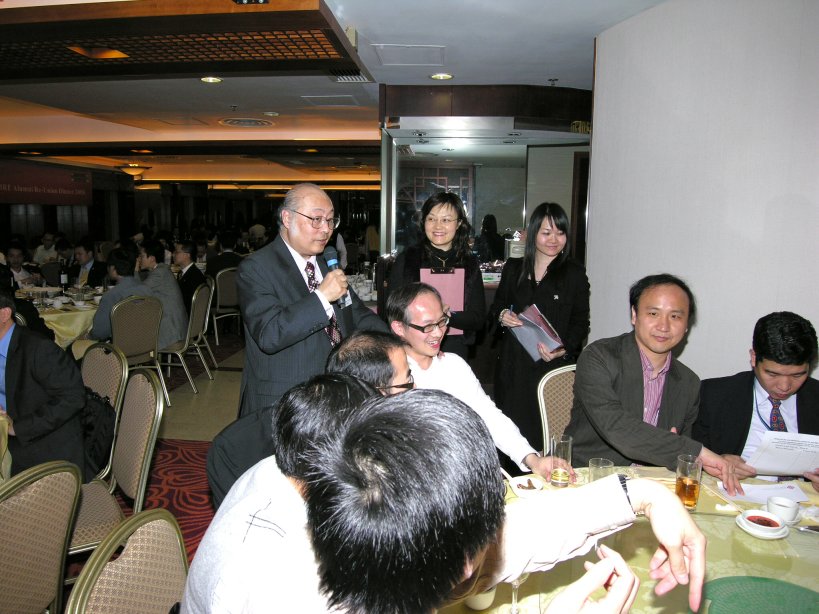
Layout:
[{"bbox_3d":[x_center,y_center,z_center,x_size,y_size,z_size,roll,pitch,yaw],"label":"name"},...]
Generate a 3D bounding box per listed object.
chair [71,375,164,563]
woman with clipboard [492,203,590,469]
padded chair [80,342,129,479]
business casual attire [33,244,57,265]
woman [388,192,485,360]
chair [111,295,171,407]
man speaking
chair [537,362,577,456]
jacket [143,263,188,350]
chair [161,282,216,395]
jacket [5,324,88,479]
[{"bbox_3d":[-1.245,0.735,2.150,0.560,0.910,0.450,-9,12,-44],"label":"chair"},{"bbox_3d":[0.600,0.316,2.660,0.470,1.580,0.340,2,9,13],"label":"woman with clipboard"},{"bbox_3d":[-1.583,0.677,2.522,0.450,0.910,0.560,6,11,35],"label":"padded chair"},{"bbox_3d":[-5.436,-0.670,8.498,0.480,0.580,0.300,-5,10,-30],"label":"business casual attire"},{"bbox_3d":[0.126,0.301,2.627,0.460,1.620,0.320,0,9,-2],"label":"woman"},{"bbox_3d":[-2.287,0.362,4.553,0.560,0.910,0.450,6,11,36],"label":"chair"},{"bbox_3d":[-0.353,0.366,2.073,0.600,1.620,0.520,-8,11,-44],"label":"man speaking"},{"bbox_3d":[0.734,0.705,2.202,0.450,0.930,0.560,2,8,11],"label":"chair"},{"bbox_3d":[-2.180,-0.019,5.001,0.460,0.720,0.500,3,9,17],"label":"jacket"},{"bbox_3d":[-2.110,0.266,5.169,0.560,0.910,0.450,1,9,7],"label":"chair"},{"bbox_3d":[-1.483,0.378,2.380,0.400,0.650,0.470,-3,9,-21],"label":"jacket"}]

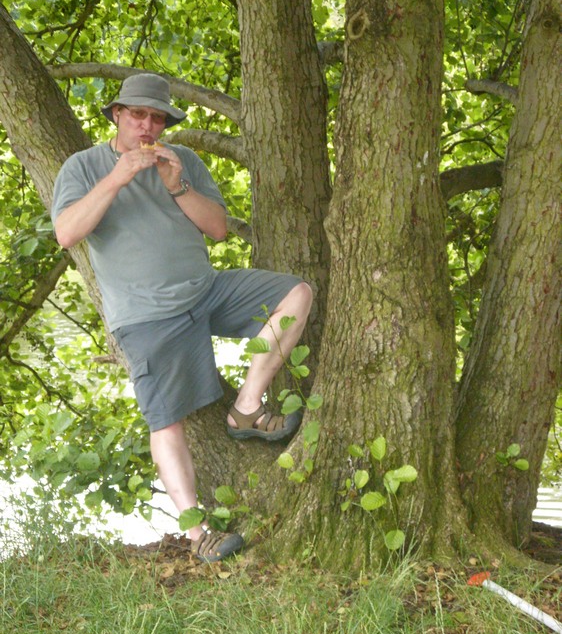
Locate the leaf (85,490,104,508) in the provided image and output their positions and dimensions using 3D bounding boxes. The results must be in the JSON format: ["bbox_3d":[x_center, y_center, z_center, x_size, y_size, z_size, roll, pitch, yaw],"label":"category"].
[{"bbox_3d":[-0.712,0.696,8.100,0.078,0.070,0.040,0,4,0],"label":"leaf"}]

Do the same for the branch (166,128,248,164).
[{"bbox_3d":[-0.282,-0.658,8.150,0.310,0.140,0.160,0,4,0],"label":"branch"}]

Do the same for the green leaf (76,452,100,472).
[{"bbox_3d":[-0.735,0.555,8.100,0.090,0.075,0.040,0,4,0],"label":"green leaf"}]

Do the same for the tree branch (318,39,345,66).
[{"bbox_3d":[0.196,-1.028,8.250,0.110,0.105,0.120,0,4,0],"label":"tree branch"}]

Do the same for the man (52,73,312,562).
[{"bbox_3d":[-0.353,0.002,7.600,0.820,1.740,0.600,-1,4,-18],"label":"man"}]

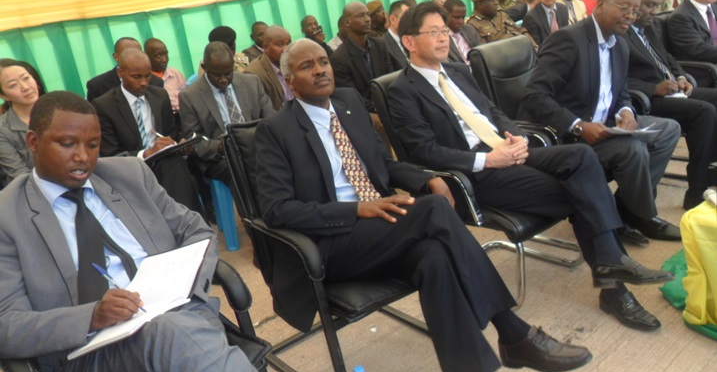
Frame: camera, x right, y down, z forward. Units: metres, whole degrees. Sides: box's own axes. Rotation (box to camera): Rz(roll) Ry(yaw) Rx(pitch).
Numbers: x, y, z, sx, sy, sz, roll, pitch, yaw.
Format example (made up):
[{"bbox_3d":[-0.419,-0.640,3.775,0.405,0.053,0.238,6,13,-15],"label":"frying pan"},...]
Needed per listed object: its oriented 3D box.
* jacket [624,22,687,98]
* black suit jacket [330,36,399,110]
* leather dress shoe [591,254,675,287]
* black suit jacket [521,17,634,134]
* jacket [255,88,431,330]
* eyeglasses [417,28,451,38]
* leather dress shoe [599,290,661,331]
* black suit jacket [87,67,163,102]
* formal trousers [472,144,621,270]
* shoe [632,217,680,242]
[{"bbox_3d":[1.539,-0.675,3.053,0.530,0.600,0.460,-22,21,-30],"label":"jacket"},{"bbox_3d":[0.086,-0.594,3.525,0.500,0.660,0.400,-21,24,-36],"label":"black suit jacket"},{"bbox_3d":[0.988,0.316,2.034,0.100,0.105,0.290,-25,4,-36],"label":"leather dress shoe"},{"bbox_3d":[1.098,-0.473,2.699,0.530,0.600,0.450,-20,21,-27],"label":"black suit jacket"},{"bbox_3d":[-0.054,0.070,2.014,0.560,0.800,0.470,-22,22,-31],"label":"jacket"},{"bbox_3d":[0.297,-0.652,2.390,0.140,0.045,0.145,-23,22,-33],"label":"eyeglasses"},{"bbox_3d":[1.122,0.497,2.306,0.100,0.105,0.275,-19,23,-32],"label":"leather dress shoe"},{"bbox_3d":[-1.348,-0.397,3.465,0.500,0.660,0.380,-21,24,-36],"label":"black suit jacket"},{"bbox_3d":[0.752,0.098,2.508,0.800,0.590,0.450,7,24,36],"label":"formal trousers"},{"bbox_3d":[1.595,0.217,2.948,0.285,0.110,0.100,2,21,25],"label":"shoe"}]

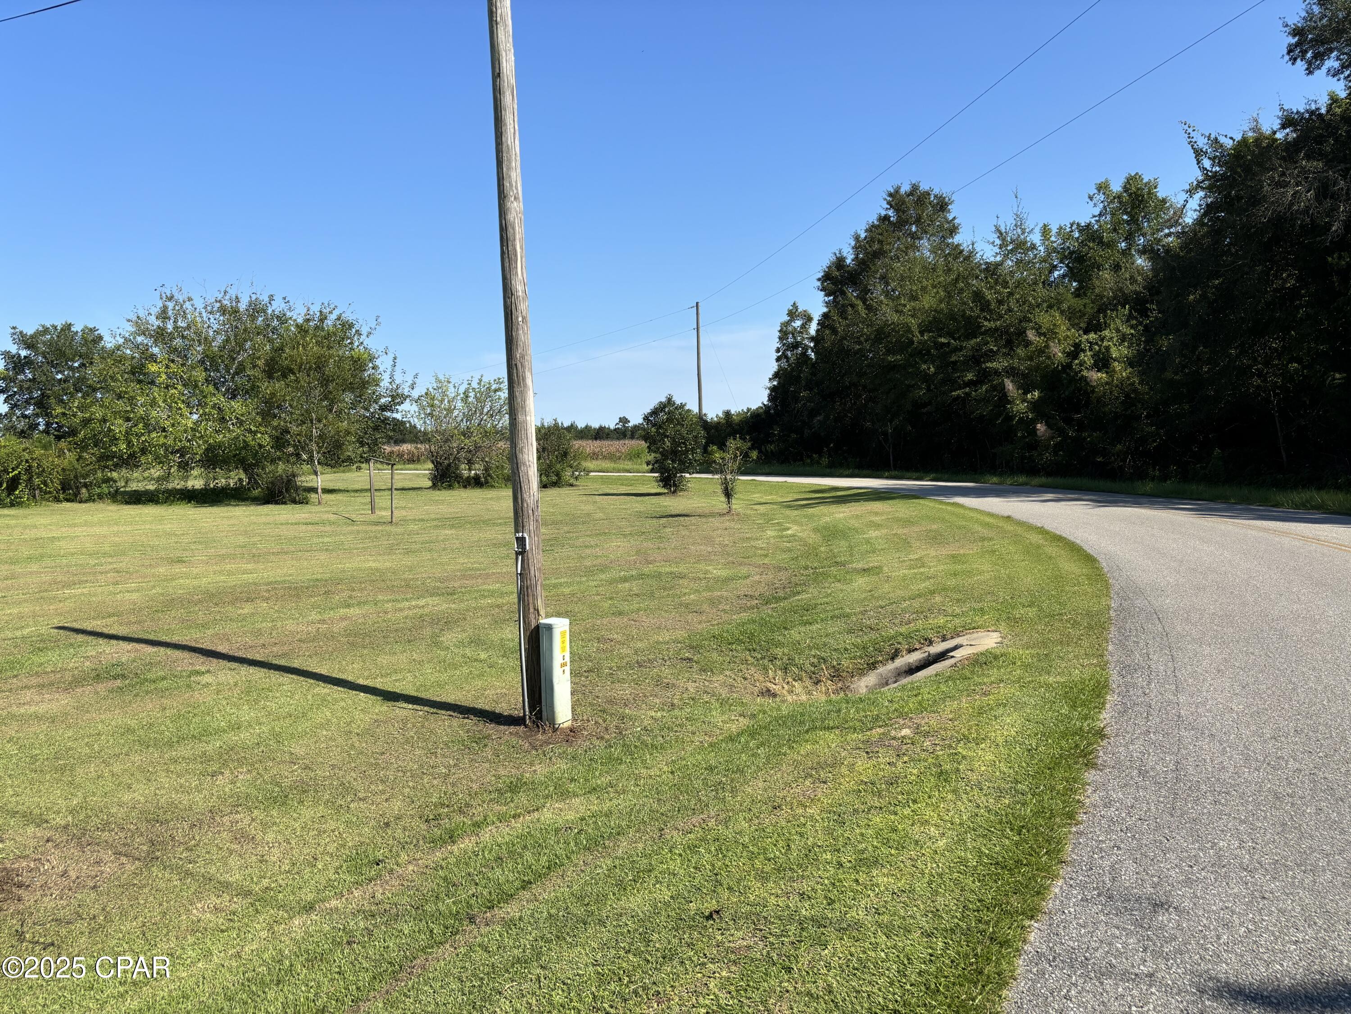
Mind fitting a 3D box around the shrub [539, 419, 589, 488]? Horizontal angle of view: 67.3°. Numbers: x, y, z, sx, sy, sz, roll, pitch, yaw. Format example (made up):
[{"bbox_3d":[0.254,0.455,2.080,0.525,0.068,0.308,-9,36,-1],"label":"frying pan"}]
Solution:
[{"bbox_3d":[-4.918,-2.143,41.423,2.600,2.650,2.500,-1,3,0],"label":"shrub"}]

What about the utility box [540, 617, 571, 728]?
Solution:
[{"bbox_3d":[-0.779,1.083,6.600,0.155,0.670,0.140,-4,5,-43],"label":"utility box"}]

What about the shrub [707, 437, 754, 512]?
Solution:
[{"bbox_3d":[1.334,-0.805,24.847,1.100,1.820,1.000,-1,3,0],"label":"shrub"}]

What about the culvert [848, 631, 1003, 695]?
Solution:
[{"bbox_3d":[1.935,1.245,7.900,1.250,0.400,0.750,-1,3,-12],"label":"culvert"}]

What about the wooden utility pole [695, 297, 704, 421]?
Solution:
[{"bbox_3d":[1.458,-7.011,59.000,0.240,9.920,0.240,-2,3,0],"label":"wooden utility pole"}]

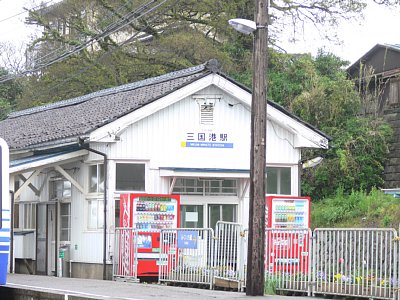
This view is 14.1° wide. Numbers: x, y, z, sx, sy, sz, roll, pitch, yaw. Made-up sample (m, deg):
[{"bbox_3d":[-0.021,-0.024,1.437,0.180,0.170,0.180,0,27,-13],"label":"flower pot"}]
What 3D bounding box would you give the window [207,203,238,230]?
[{"bbox_3d":[0.532,1.552,36.931,0.716,0.616,0.100,2,-3,-19],"label":"window"}]

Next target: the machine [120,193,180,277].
[{"bbox_3d":[-1.099,1.906,35.812,1.170,1.830,0.720,2,-3,-19],"label":"machine"}]

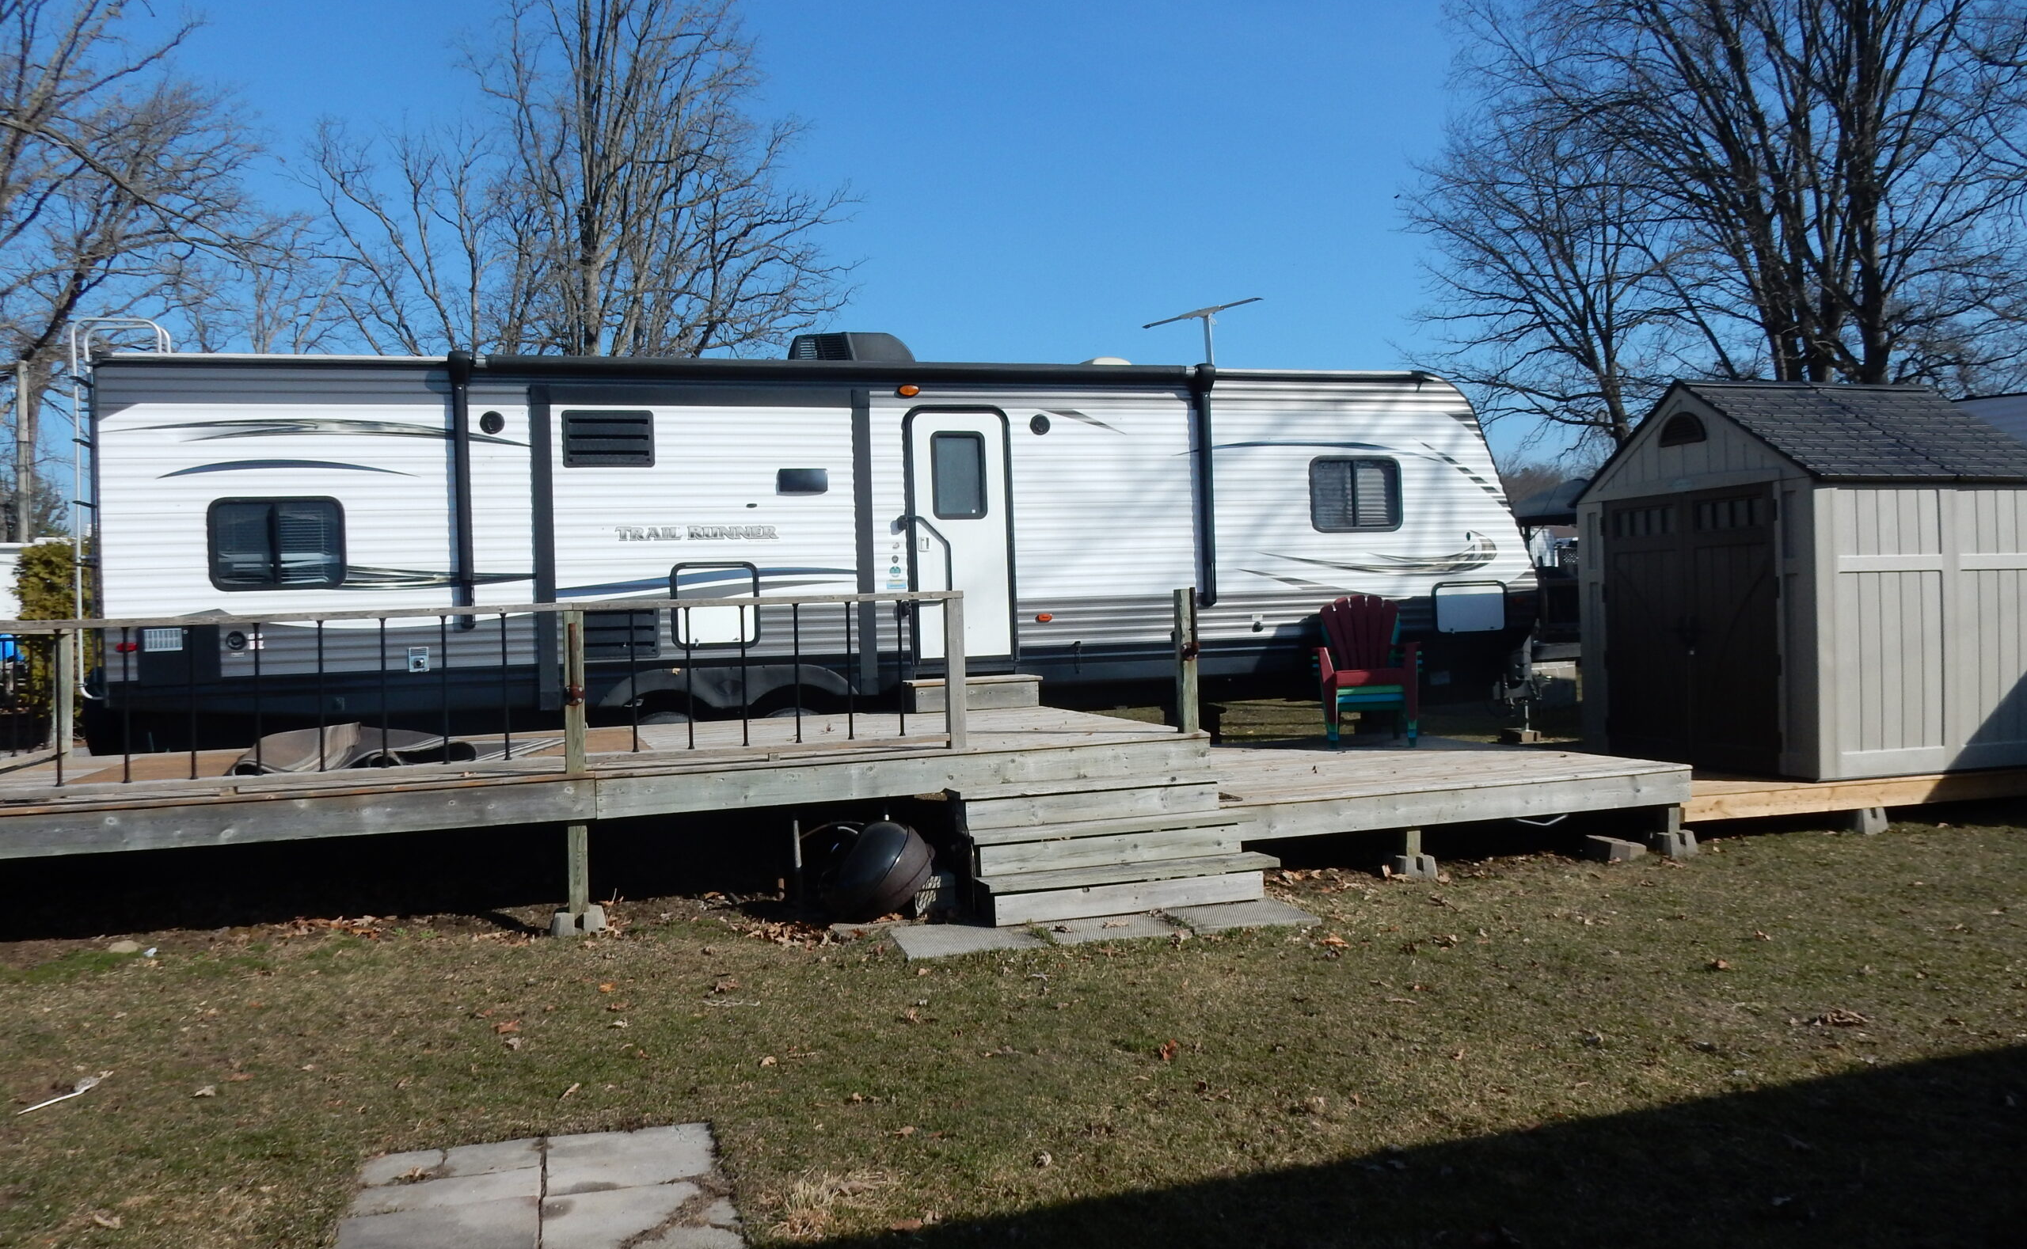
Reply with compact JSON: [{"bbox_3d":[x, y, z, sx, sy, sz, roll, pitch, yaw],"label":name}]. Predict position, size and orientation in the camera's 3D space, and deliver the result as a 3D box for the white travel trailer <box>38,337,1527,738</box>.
[{"bbox_3d":[-0.935,-0.521,12.195,11.300,3.450,2.500,-2,1,-16],"label":"white travel trailer"}]

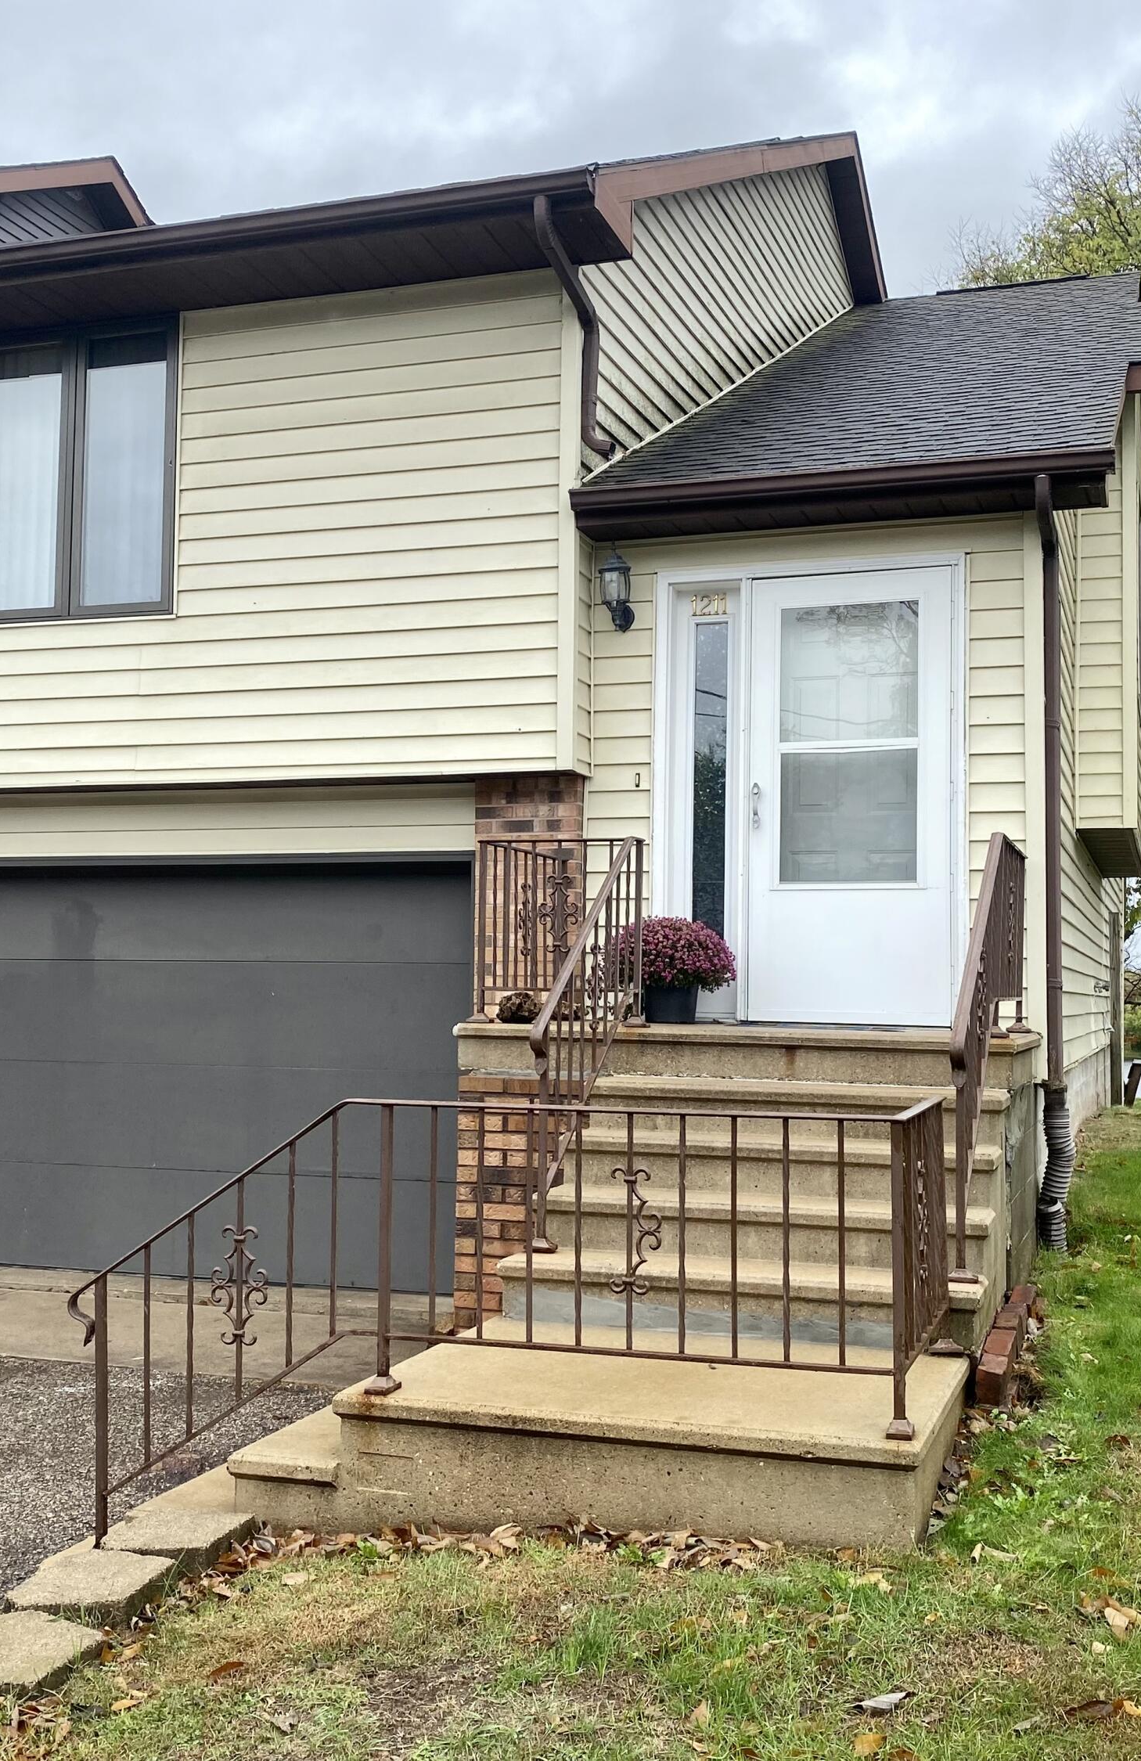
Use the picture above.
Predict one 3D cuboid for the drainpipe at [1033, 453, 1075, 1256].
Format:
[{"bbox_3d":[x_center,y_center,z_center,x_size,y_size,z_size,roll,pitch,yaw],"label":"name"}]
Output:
[{"bbox_3d":[2.029,-0.034,7.424,0.150,3.260,0.750,0,-4,17],"label":"drainpipe"}]

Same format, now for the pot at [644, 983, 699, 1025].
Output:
[{"bbox_3d":[0.445,0.533,7.752,0.235,0.200,0.235,0,-4,17],"label":"pot"}]

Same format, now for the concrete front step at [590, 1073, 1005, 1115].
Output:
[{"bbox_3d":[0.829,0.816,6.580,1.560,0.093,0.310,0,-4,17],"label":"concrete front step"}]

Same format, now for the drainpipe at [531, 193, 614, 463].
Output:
[{"bbox_3d":[0.015,-2.448,7.834,0.190,0.940,0.840,0,-4,17],"label":"drainpipe"}]

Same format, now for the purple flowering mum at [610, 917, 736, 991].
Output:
[{"bbox_3d":[0.449,0.327,7.764,0.550,0.339,0.528,0,-4,17],"label":"purple flowering mum"}]

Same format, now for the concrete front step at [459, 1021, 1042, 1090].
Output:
[{"bbox_3d":[0.778,0.720,7.389,2.218,0.165,1.230,0,-4,17],"label":"concrete front step"}]

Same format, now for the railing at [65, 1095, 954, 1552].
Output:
[{"bbox_3d":[-0.157,1.262,5.243,2.440,1.260,1.070,0,-4,17],"label":"railing"}]

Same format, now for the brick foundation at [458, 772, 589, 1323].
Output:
[{"bbox_3d":[-0.175,0.700,7.746,0.960,2.440,1.260,0,-4,17],"label":"brick foundation"}]

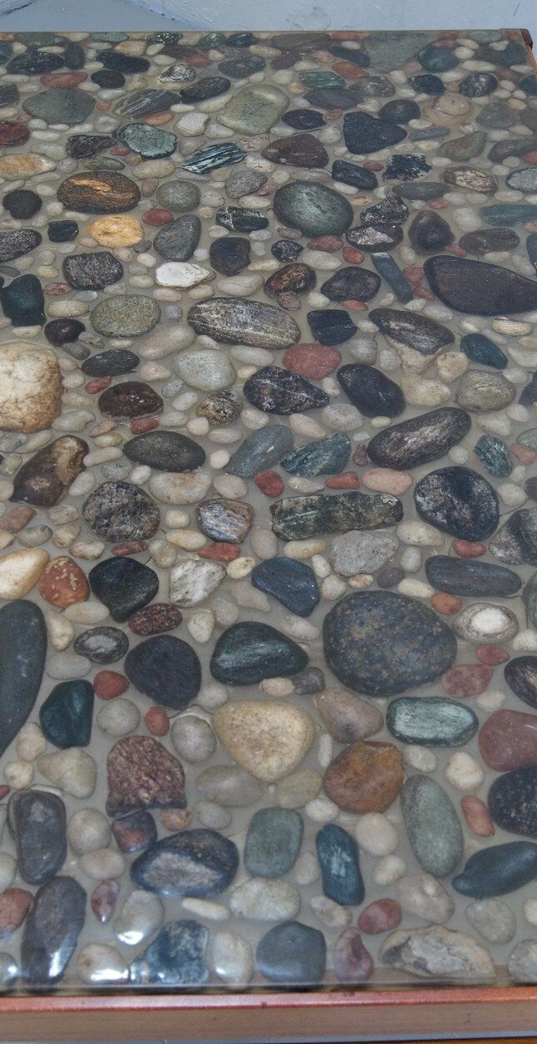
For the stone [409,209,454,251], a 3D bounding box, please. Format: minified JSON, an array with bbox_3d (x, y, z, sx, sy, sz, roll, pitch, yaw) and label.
[{"bbox_3d":[0.169,-0.302,1.182,0.047,0.028,0.070,5,50,4],"label":"stone"}]

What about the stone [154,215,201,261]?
[{"bbox_3d":[-0.092,-0.295,1.175,0.046,0.028,0.070,14,51,12],"label":"stone"}]

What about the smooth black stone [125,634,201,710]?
[{"bbox_3d":[-0.075,0.108,0.829,0.050,0.030,0.066,-33,57,-25],"label":"smooth black stone"}]

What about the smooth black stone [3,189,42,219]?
[{"bbox_3d":[-0.266,-0.344,1.222,0.040,0.021,0.049,-18,50,-16],"label":"smooth black stone"}]

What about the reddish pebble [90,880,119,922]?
[{"bbox_3d":[-0.100,0.232,0.692,0.016,0.010,0.026,2,48,2],"label":"reddish pebble"}]

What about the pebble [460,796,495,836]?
[{"bbox_3d":[0.150,0.211,0.811,0.016,0.011,0.034,-10,50,-9],"label":"pebble"}]

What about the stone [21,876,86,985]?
[{"bbox_3d":[-0.134,0.254,0.704,0.036,0.021,0.072,7,50,6],"label":"stone"}]

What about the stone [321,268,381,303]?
[{"bbox_3d":[0.074,-0.207,0.992,0.052,0.022,0.037,-15,50,-13],"label":"stone"}]

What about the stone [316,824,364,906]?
[{"bbox_3d":[0.050,0.239,0.792,0.029,0.016,0.061,-9,49,-9],"label":"stone"}]

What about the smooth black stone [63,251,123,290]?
[{"bbox_3d":[-0.194,-0.278,1.250,0.067,0.032,0.062,-3,49,-3],"label":"smooth black stone"}]

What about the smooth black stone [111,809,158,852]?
[{"bbox_3d":[-0.088,0.204,0.747,0.029,0.017,0.030,-20,53,-17],"label":"smooth black stone"}]

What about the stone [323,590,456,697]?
[{"bbox_3d":[0.099,0.099,0.928,0.109,0.040,0.104,8,49,7],"label":"stone"}]

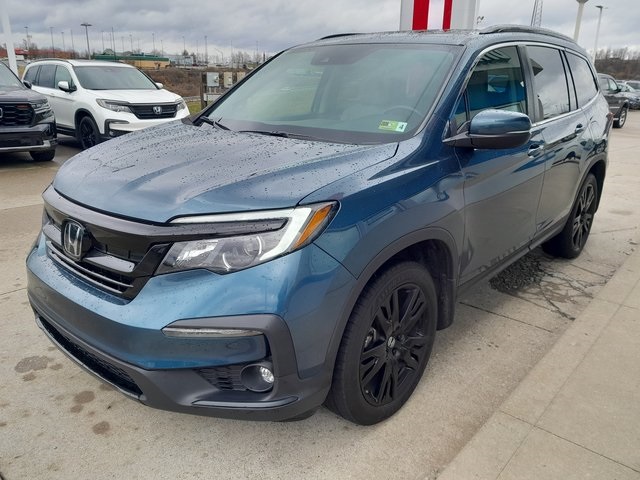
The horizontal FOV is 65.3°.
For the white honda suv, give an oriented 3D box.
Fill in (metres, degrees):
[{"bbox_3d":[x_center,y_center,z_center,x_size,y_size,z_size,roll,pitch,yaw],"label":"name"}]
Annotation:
[{"bbox_3d":[-4.911,-3.031,11.045,4.980,1.780,2.060,16,23,39],"label":"white honda suv"}]

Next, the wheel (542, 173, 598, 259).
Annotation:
[{"bbox_3d":[2.127,-0.222,4.233,0.250,0.750,0.750,15,23,39],"label":"wheel"}]

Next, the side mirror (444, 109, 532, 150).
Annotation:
[{"bbox_3d":[0.776,-0.514,2.295,0.280,0.190,0.250,14,22,40],"label":"side mirror"}]

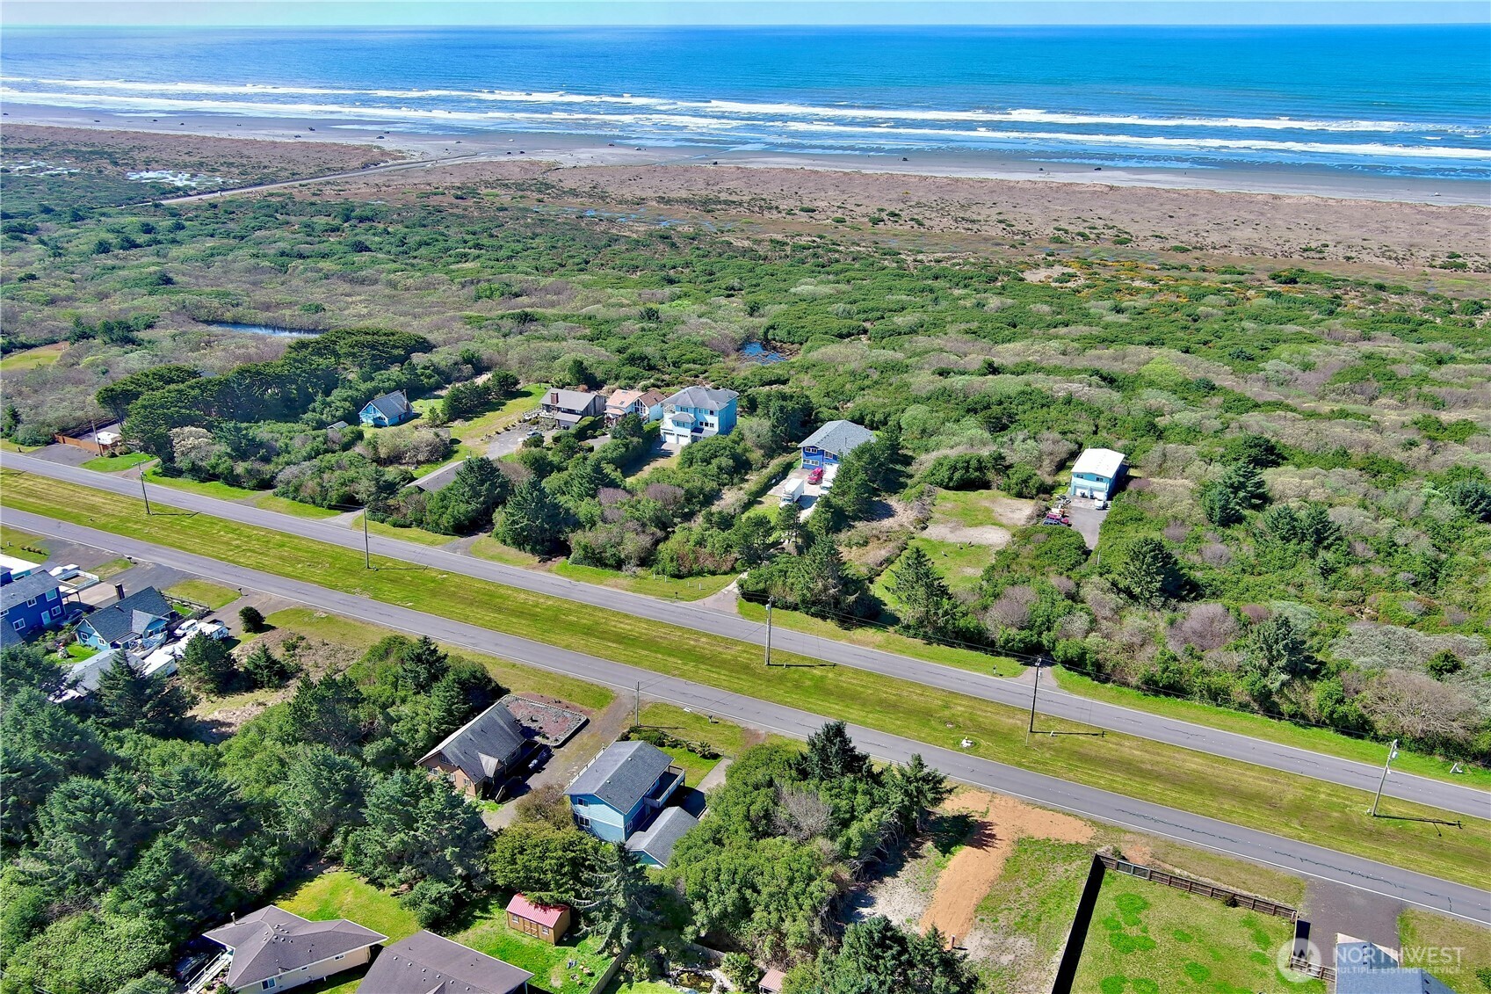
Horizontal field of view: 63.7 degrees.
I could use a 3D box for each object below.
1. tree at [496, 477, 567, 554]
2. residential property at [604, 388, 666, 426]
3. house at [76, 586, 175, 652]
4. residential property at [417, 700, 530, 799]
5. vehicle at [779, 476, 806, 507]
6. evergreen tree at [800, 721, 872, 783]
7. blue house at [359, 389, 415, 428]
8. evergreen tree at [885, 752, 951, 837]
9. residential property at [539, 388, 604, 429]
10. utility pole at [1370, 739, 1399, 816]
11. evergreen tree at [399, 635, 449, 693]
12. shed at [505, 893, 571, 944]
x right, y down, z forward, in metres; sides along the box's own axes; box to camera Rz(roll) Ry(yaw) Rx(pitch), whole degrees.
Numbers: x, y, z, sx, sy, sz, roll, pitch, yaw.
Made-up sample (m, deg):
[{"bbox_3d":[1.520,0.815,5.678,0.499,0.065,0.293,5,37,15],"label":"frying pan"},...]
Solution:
[{"bbox_3d":[-40.957,3.002,229.331,12.600,14.382,12.600,0,22,0],"label":"tree"},{"bbox_3d":[-27.427,-23.164,302.726,13.000,7.000,10.500,10,24,23],"label":"residential property"},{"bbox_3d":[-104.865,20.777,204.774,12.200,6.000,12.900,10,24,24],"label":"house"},{"bbox_3d":[-36.844,33.809,162.932,9.800,6.400,12.200,10,24,24],"label":"residential property"},{"bbox_3d":[10.393,-0.608,261.910,2.500,3.500,9.400,8,23,19],"label":"vehicle"},{"bbox_3d":[11.754,33.746,154.388,8.800,11.000,8.800,0,22,0],"label":"evergreen tree"},{"bbox_3d":[-90.387,-22.346,301.896,9.200,6.200,11.000,10,24,23],"label":"blue house"},{"bbox_3d":[21.944,36.751,149.309,8.400,10.987,8.400,0,22,0],"label":"evergreen tree"},{"bbox_3d":[-44.150,-22.454,303.040,13.600,7.000,12.200,11,24,26],"label":"residential property"},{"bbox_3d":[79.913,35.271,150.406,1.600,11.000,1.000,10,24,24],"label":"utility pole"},{"bbox_3d":[-50.327,25.767,187.631,7.400,9.400,7.400,0,22,0],"label":"evergreen tree"},{"bbox_3d":[-22.890,46.674,134.366,6.129,3.677,3.524,10,24,24],"label":"shed"}]

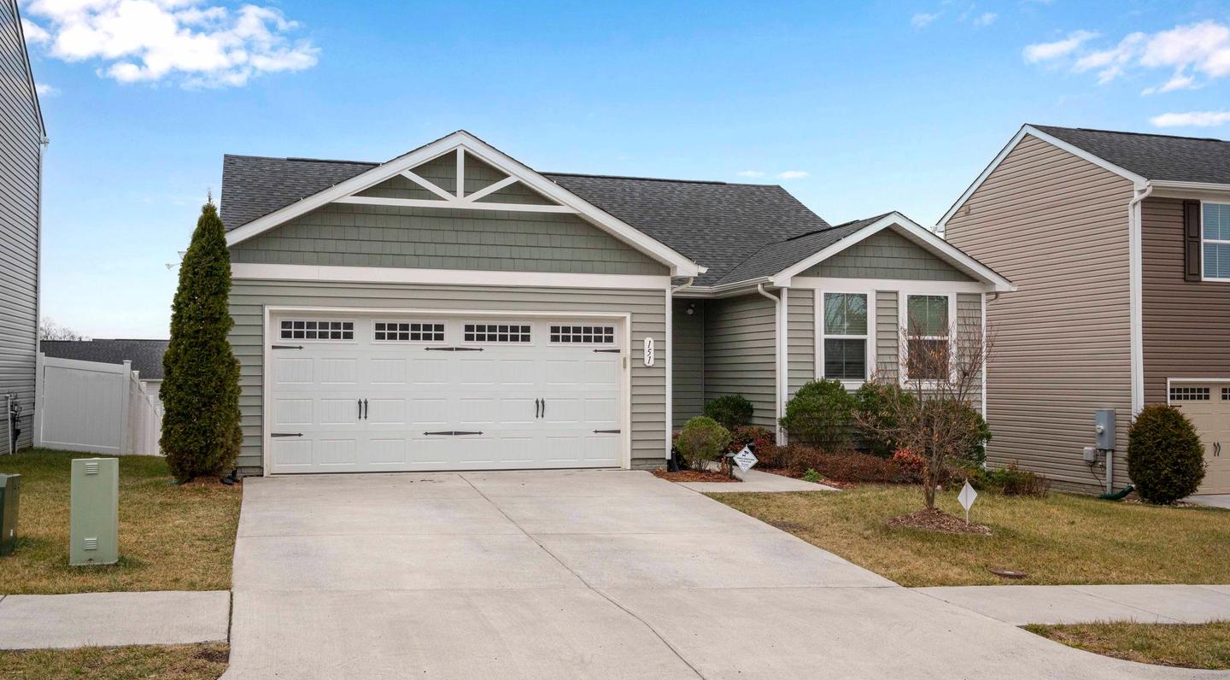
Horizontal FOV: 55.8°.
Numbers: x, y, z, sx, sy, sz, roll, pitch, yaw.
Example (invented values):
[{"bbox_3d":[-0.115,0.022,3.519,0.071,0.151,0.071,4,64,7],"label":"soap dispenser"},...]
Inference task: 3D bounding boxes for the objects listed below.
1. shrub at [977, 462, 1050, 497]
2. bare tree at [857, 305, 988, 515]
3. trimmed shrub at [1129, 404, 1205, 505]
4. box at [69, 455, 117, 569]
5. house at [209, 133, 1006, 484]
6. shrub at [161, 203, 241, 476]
[{"bbox_3d":[5.927,2.079,17.272,1.100,0.530,0.900,1,-2,-17],"label":"shrub"},{"bbox_3d":[3.695,0.787,13.884,1.650,2.440,1.550,1,-2,-17],"label":"bare tree"},{"bbox_3d":[9.695,2.000,20.403,1.250,1.750,1.250,1,-2,-17],"label":"trimmed shrub"},{"bbox_3d":[-4.269,1.400,9.539,0.330,0.860,0.320,1,-2,-17],"label":"box"},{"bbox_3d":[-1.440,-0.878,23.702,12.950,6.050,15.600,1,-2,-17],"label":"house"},{"bbox_3d":[-5.026,0.018,14.119,0.950,3.460,0.950,1,-2,-17],"label":"shrub"}]

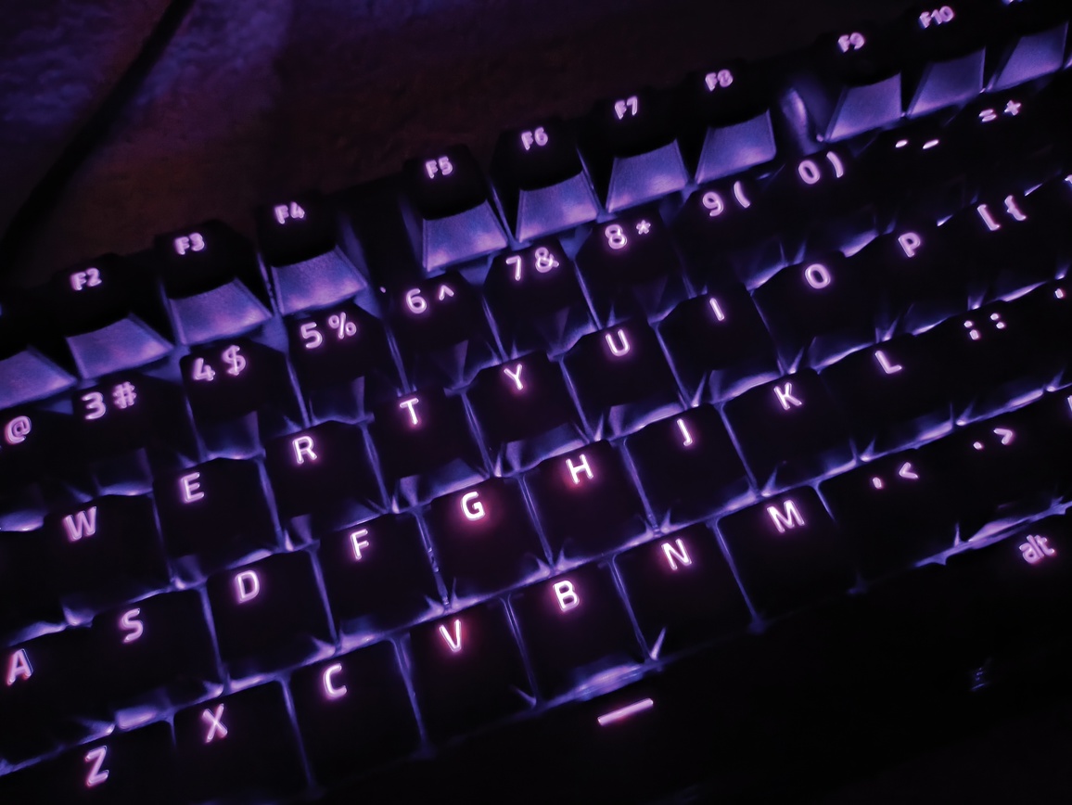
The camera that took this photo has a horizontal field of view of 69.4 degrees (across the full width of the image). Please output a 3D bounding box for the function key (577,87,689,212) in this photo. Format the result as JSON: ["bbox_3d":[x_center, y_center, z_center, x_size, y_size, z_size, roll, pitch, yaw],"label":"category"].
[{"bbox_3d":[0.019,-0.051,0.153,0.018,0.011,0.018,-19,73,-5],"label":"function key"}]

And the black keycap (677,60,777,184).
[{"bbox_3d":[0.038,-0.057,0.154,0.018,0.011,0.018,-19,73,-5],"label":"black keycap"}]

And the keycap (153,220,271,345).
[{"bbox_3d":[-0.061,-0.023,0.144,0.018,0.011,0.018,-19,72,-6],"label":"keycap"}]

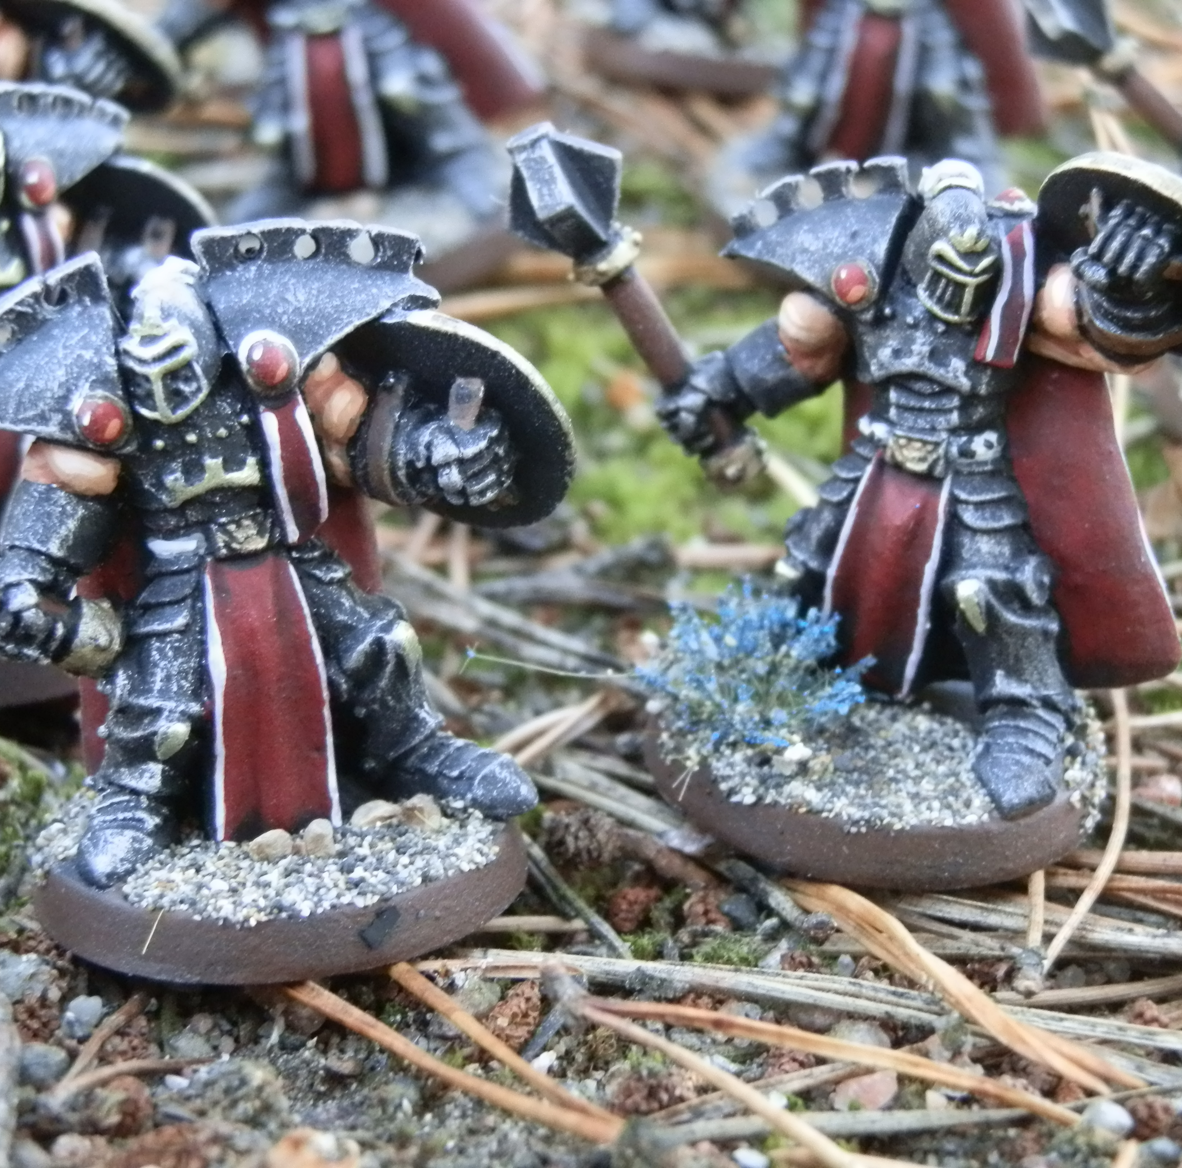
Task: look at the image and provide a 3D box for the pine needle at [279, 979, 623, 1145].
[{"bbox_3d":[-0.008,0.022,0.128,0.023,0.002,0.002,16,27,35],"label":"pine needle"}]

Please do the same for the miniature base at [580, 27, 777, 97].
[{"bbox_3d":[0.013,-0.049,0.252,0.026,0.004,0.026,0,25,0],"label":"miniature base"}]

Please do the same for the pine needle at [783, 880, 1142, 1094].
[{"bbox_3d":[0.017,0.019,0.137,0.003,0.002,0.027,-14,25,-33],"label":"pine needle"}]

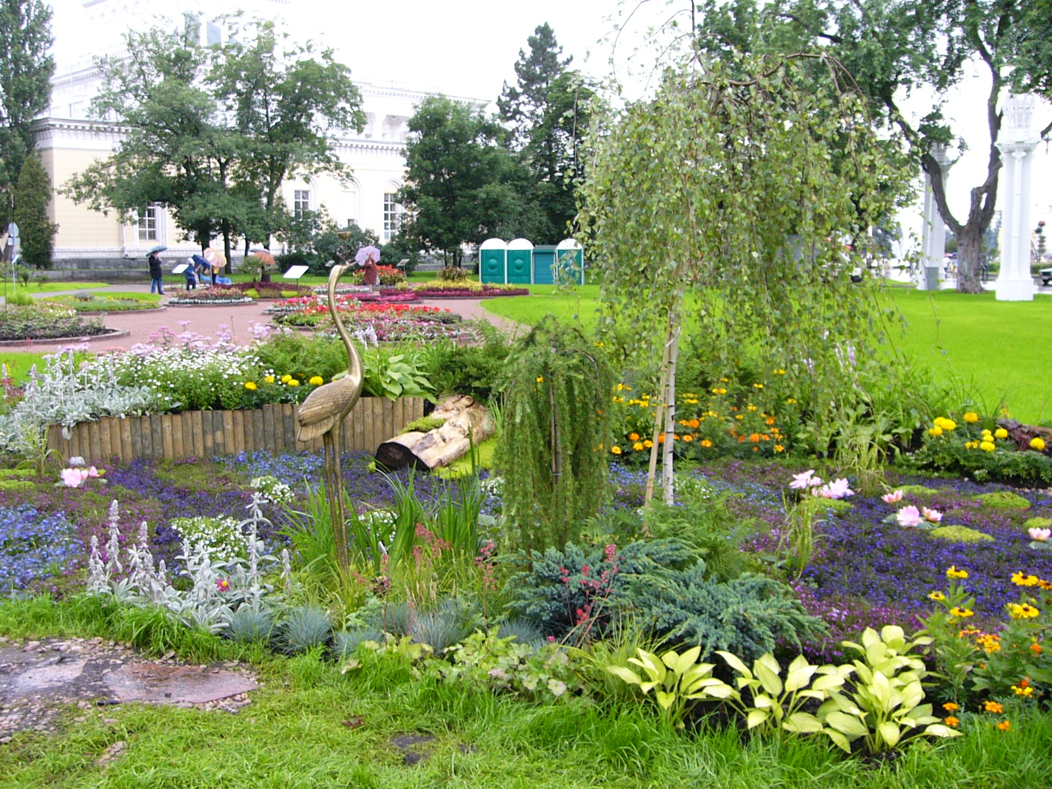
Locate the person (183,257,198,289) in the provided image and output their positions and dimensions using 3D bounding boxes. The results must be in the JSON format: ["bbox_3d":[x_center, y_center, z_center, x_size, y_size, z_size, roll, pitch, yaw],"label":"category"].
[{"bbox_3d":[-13.304,-4.770,45.761,0.420,1.380,0.480,4,8,30],"label":"person"}]

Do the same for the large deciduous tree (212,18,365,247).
[{"bbox_3d":[-14.108,-14.644,68.721,9.095,14.978,9.095,0,7,0],"label":"large deciduous tree"}]

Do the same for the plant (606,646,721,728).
[{"bbox_3d":[0.466,0.989,3.930,0.380,0.270,0.360,0,7,0],"label":"plant"}]

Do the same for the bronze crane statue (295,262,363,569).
[{"bbox_3d":[-0.955,0.126,5.600,0.340,1.540,0.200,-1,7,-11],"label":"bronze crane statue"}]

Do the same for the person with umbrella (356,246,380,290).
[{"bbox_3d":[-6.764,-5.425,49.500,1.050,1.930,0.800,0,7,-3],"label":"person with umbrella"}]

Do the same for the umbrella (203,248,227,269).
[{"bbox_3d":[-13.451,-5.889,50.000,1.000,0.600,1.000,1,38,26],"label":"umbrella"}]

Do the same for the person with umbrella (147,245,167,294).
[{"bbox_3d":[-14.282,-4.838,44.745,0.750,1.880,0.750,6,9,41],"label":"person with umbrella"}]

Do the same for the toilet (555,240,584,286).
[{"bbox_3d":[2.062,-6.145,53.652,1.180,2.250,1.200,0,7,-3],"label":"toilet"}]

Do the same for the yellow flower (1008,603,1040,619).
[{"bbox_3d":[1.813,0.788,4.200,0.110,0.050,0.100,0,7,0],"label":"yellow flower"}]

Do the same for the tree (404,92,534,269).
[{"bbox_3d":[-3.434,-12.114,67.019,7.679,10.200,7.679,0,7,0],"label":"tree"}]

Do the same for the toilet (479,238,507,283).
[{"bbox_3d":[-1.546,-6.173,53.648,1.180,2.250,1.200,0,7,-2],"label":"toilet"}]

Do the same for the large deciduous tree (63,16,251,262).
[{"bbox_3d":[-21.978,-14.713,68.713,11.148,15.118,10.500,0,7,0],"label":"large deciduous tree"}]

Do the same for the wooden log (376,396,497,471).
[{"bbox_3d":[-0.672,0.297,8.700,0.460,0.380,1.050,3,17,23],"label":"wooden log"}]

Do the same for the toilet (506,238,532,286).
[{"bbox_3d":[-0.315,-5.958,52.000,1.130,2.200,1.150,0,7,0],"label":"toilet"}]

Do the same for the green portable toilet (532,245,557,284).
[{"bbox_3d":[0.833,-5.847,52.000,1.080,2.000,1.100,0,7,0],"label":"green portable toilet"}]

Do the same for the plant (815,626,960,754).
[{"bbox_3d":[1.187,0.967,3.777,0.450,0.370,0.430,0,7,0],"label":"plant"}]

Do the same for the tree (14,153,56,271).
[{"bbox_3d":[-28.916,-10.816,68.000,2.500,6.800,2.500,0,7,0],"label":"tree"}]

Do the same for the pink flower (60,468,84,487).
[{"bbox_3d":[-2.971,0.543,7.550,0.155,0.120,0.155,0,7,0],"label":"pink flower"}]

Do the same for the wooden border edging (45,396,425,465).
[{"bbox_3d":[-2.117,0.326,8.702,2.780,0.410,0.250,-2,7,-17],"label":"wooden border edging"}]

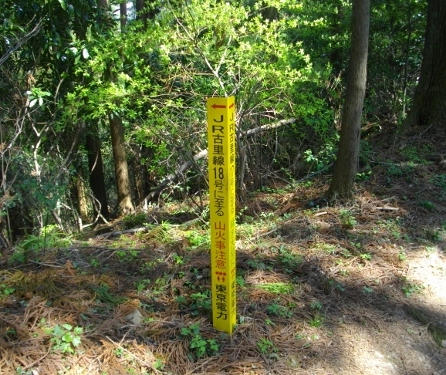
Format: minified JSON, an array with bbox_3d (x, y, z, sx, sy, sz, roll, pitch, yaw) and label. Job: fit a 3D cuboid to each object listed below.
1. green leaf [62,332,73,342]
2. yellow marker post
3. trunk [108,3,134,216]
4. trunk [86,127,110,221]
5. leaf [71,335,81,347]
[{"bbox_3d":[-0.682,0.659,2.030,0.048,0.020,0.055,-1,19,0],"label":"green leaf"},{"bbox_3d":[0.004,0.144,1.954,0.082,1.041,0.082,6,20,20],"label":"yellow marker post"},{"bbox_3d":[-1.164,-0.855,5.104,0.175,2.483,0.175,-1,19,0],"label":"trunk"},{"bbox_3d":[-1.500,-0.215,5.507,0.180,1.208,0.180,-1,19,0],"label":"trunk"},{"bbox_3d":[-0.639,0.669,2.020,0.045,0.020,0.055,-1,19,0],"label":"leaf"}]

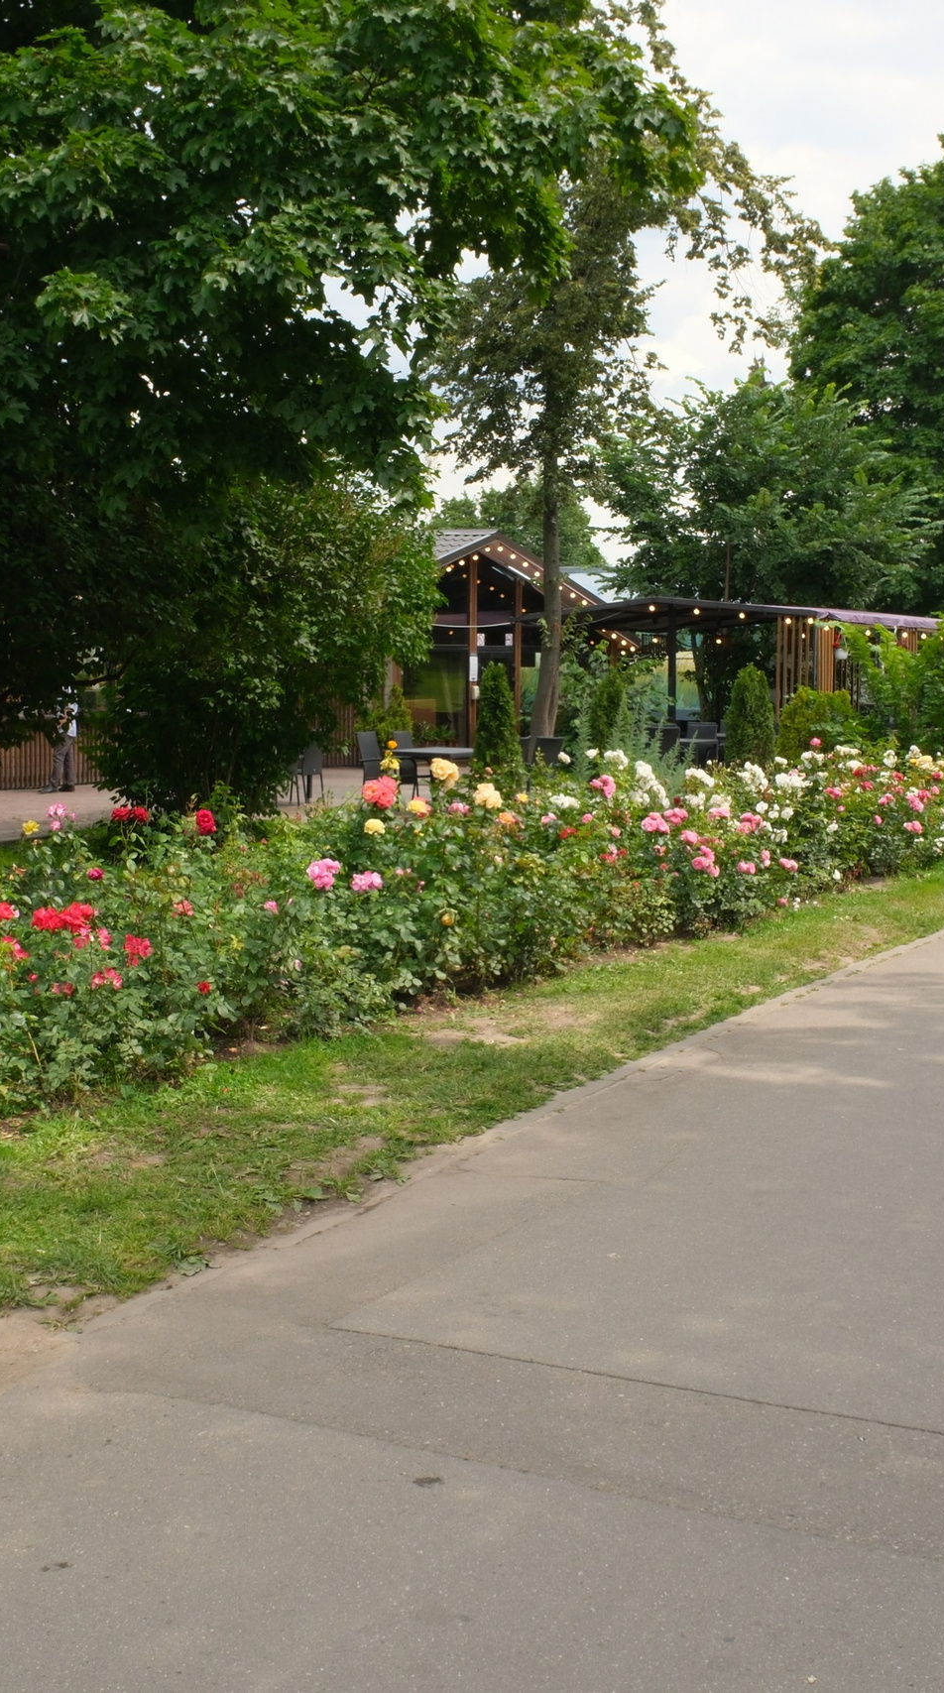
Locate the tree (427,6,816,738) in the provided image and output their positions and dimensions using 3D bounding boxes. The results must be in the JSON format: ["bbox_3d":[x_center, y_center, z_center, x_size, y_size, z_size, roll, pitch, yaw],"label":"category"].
[{"bbox_3d":[1.787,-5.939,25.800,6.000,10.800,5.800,0,5,0],"label":"tree"}]

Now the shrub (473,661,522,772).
[{"bbox_3d":[0.289,-1.155,22.200,0.580,1.870,0.580,0,5,0],"label":"shrub"}]

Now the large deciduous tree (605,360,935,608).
[{"bbox_3d":[5.260,-4.823,34.000,6.000,7.200,6.000,2,5,28],"label":"large deciduous tree"}]

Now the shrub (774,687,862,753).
[{"bbox_3d":[4.844,-1.418,26.800,1.150,1.600,1.100,2,5,28],"label":"shrub"}]

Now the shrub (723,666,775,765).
[{"bbox_3d":[3.749,-1.456,25.800,0.680,1.850,0.680,2,5,28],"label":"shrub"}]

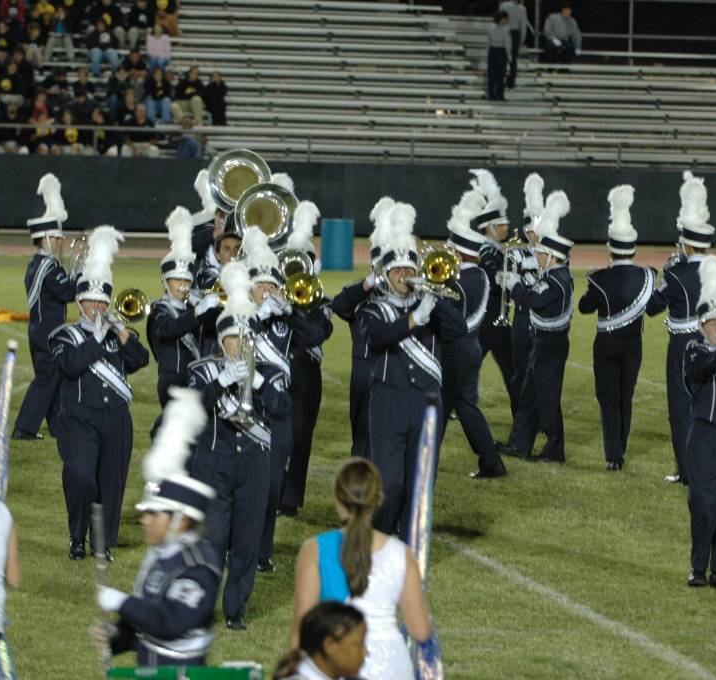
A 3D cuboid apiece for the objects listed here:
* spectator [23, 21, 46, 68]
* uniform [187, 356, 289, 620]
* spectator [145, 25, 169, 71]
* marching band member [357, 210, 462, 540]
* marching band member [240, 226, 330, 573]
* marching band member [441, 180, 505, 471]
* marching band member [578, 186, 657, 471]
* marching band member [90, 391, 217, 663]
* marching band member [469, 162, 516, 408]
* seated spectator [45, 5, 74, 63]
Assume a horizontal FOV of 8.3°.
[{"bbox_3d":[-6.119,-5.552,93.500,0.500,1.050,0.720,1,4,-11],"label":"spectator"},{"bbox_3d":[-0.674,0.830,27.631,0.560,1.490,0.460,0,4,-14],"label":"uniform"},{"bbox_3d":[-3.682,-5.238,91.000,0.470,1.180,0.680,0,4,-12],"label":"spectator"},{"bbox_3d":[0.346,0.196,31.869,0.660,2.167,0.520,0,4,-12],"label":"marching band member"},{"bbox_3d":[-0.465,0.350,30.154,0.620,2.087,0.500,0,4,-12],"label":"marching band member"},{"bbox_3d":[0.803,-0.046,35.300,0.680,2.070,0.560,5,5,41],"label":"marching band member"},{"bbox_3d":[1.890,-0.084,36.000,0.580,2.060,0.500,1,4,-9],"label":"marching band member"},{"bbox_3d":[-0.771,1.210,19.072,0.520,2.060,0.520,0,4,-20],"label":"marching band member"},{"bbox_3d":[1.037,-0.273,38.342,0.520,2.100,0.500,2,4,17],"label":"marching band member"},{"bbox_3d":[-5.646,-5.769,93.500,0.560,1.130,0.740,1,4,-11],"label":"seated spectator"}]

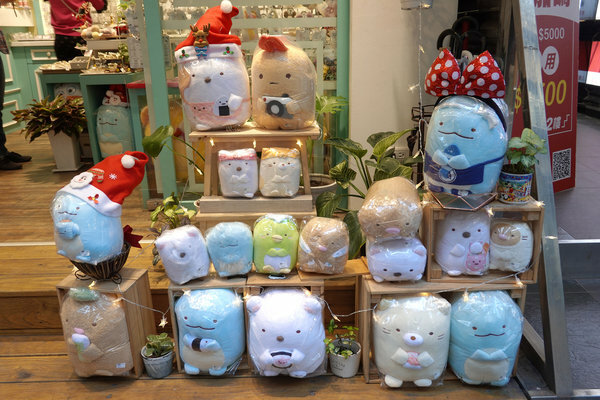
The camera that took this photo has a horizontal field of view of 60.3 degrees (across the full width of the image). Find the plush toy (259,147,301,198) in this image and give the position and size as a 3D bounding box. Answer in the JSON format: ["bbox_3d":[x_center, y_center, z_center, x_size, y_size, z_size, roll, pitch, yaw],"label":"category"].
[{"bbox_3d":[-0.077,-0.108,2.033,0.158,0.190,0.123,-4,18,-7],"label":"plush toy"}]

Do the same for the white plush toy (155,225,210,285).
[{"bbox_3d":[-0.382,0.180,1.693,0.150,0.189,0.120,-22,19,2],"label":"white plush toy"}]

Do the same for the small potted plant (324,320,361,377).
[{"bbox_3d":[0.149,0.497,1.756,0.121,0.193,0.115,-1,18,0],"label":"small potted plant"}]

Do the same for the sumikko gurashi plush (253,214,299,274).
[{"bbox_3d":[-0.080,0.151,1.757,0.149,0.196,0.116,-2,18,-3],"label":"sumikko gurashi plush"}]

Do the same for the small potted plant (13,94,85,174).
[{"bbox_3d":[-1.748,-0.480,3.754,0.504,0.515,0.448,-1,18,0],"label":"small potted plant"}]

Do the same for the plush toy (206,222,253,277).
[{"bbox_3d":[-0.237,0.168,1.748,0.146,0.175,0.117,-10,19,-3],"label":"plush toy"}]

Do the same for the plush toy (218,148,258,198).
[{"bbox_3d":[-0.218,-0.095,1.846,0.138,0.173,0.105,-3,16,-4],"label":"plush toy"}]

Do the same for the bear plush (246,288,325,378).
[{"bbox_3d":[-0.041,0.413,1.625,0.248,0.256,0.190,-1,16,0],"label":"bear plush"}]

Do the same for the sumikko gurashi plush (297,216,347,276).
[{"bbox_3d":[0.072,0.138,1.582,0.153,0.170,0.122,-1,16,2],"label":"sumikko gurashi plush"}]

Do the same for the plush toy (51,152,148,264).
[{"bbox_3d":[-0.592,0.024,1.539,0.238,0.330,0.215,12,12,17],"label":"plush toy"}]

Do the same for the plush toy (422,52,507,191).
[{"bbox_3d":[0.471,-0.221,1.476,0.225,0.405,0.175,9,19,32],"label":"plush toy"}]

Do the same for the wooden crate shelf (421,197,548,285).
[{"bbox_3d":[0.541,0.112,1.565,0.313,0.232,0.155,0,16,5],"label":"wooden crate shelf"}]

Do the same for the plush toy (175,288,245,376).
[{"bbox_3d":[-0.304,0.454,1.772,0.224,0.285,0.179,0,18,5],"label":"plush toy"}]

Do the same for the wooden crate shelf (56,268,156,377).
[{"bbox_3d":[-0.664,0.424,1.818,0.247,0.330,0.168,2,19,10],"label":"wooden crate shelf"}]

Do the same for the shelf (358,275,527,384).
[{"bbox_3d":[0.464,0.417,1.743,0.500,0.338,0.157,-2,18,-2],"label":"shelf"}]

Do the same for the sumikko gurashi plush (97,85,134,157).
[{"bbox_3d":[-1.380,-0.577,3.915,0.245,0.521,0.190,-1,16,3],"label":"sumikko gurashi plush"}]

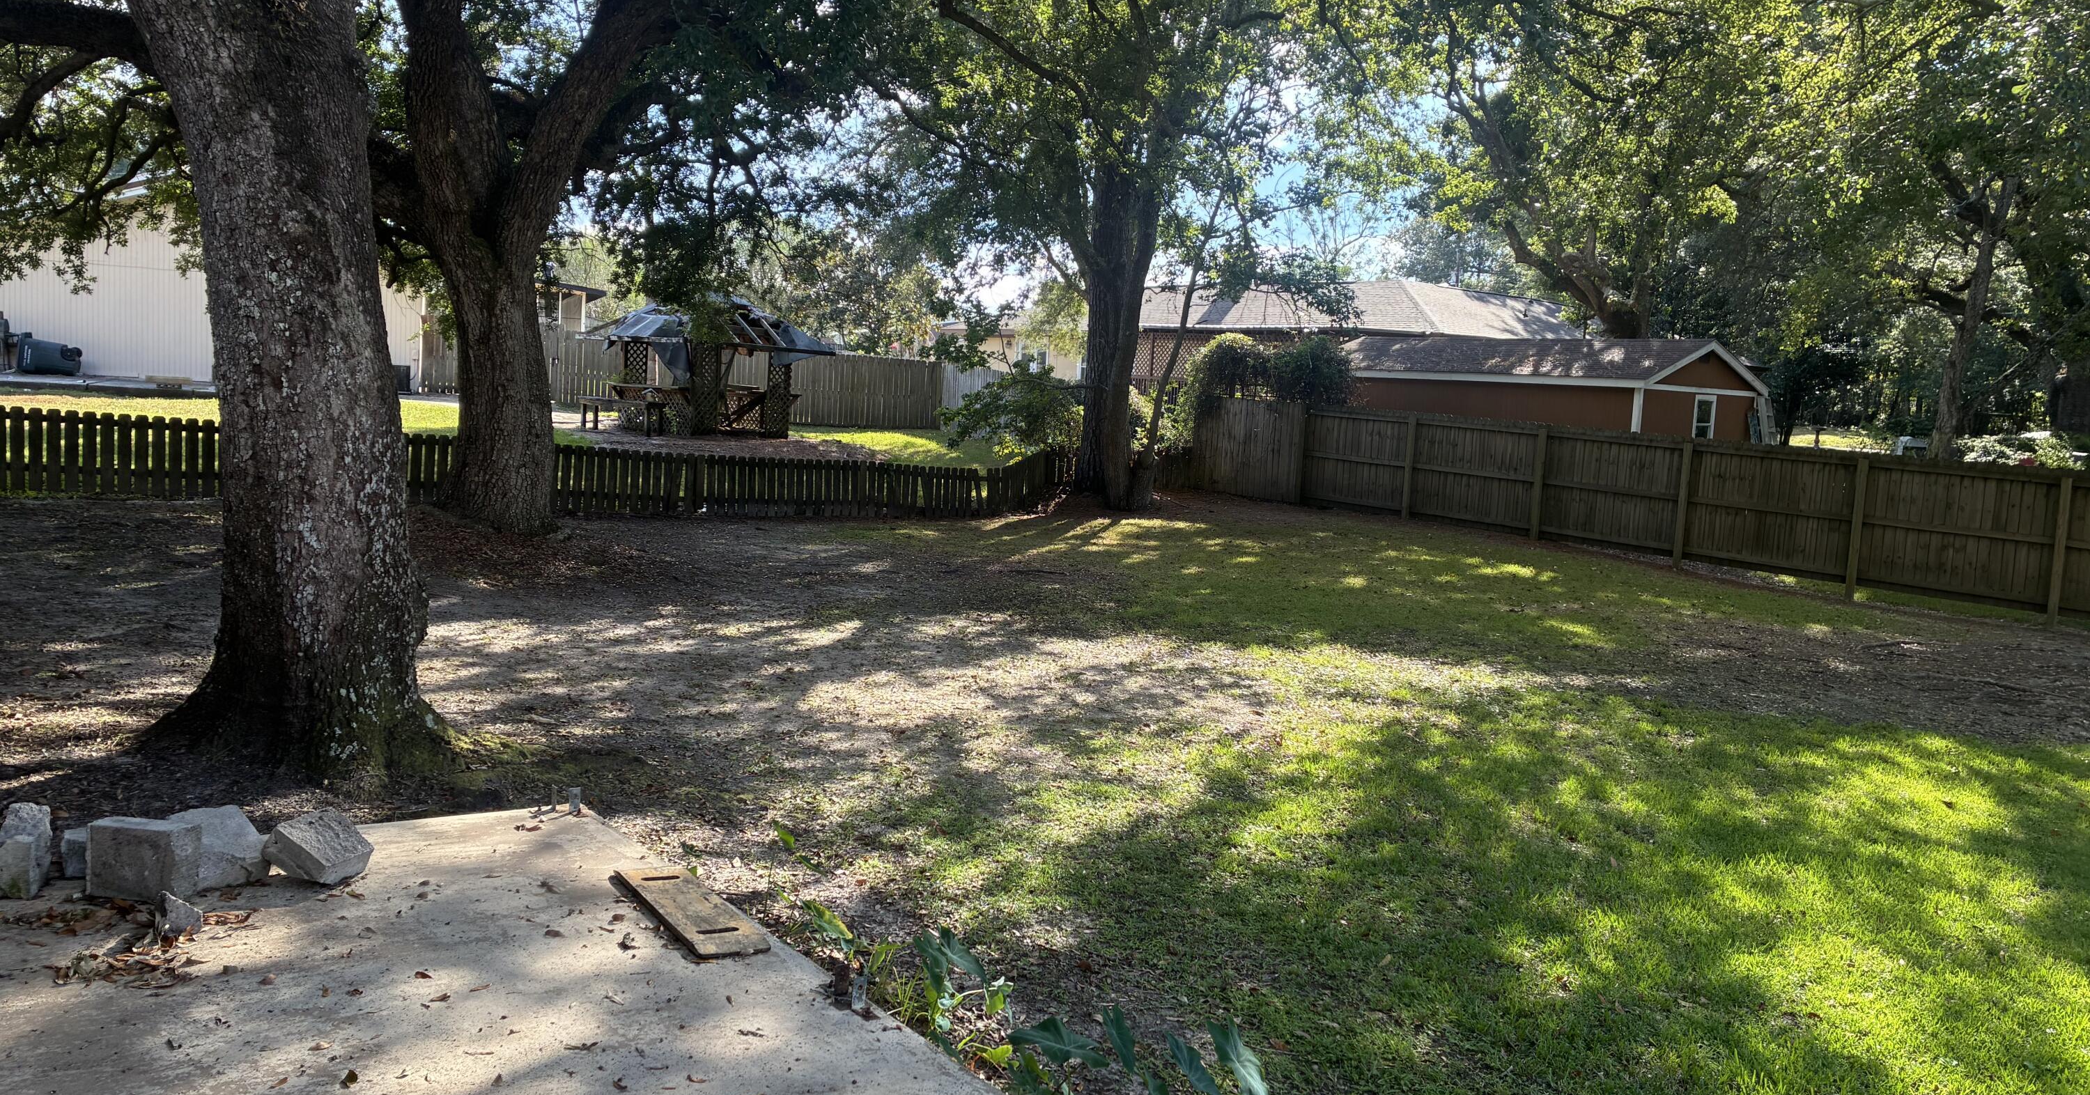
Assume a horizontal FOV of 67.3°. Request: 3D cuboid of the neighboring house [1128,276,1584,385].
[{"bbox_3d":[9.416,-5.264,44.574,11.000,4.150,11.000,-2,7,-44],"label":"neighboring house"}]

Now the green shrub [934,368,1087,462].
[{"bbox_3d":[-0.662,-2.600,30.300,2.700,1.850,2.000,3,5,-1],"label":"green shrub"}]

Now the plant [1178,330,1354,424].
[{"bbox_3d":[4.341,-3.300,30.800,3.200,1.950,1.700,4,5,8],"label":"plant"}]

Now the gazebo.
[{"bbox_3d":[-6.902,-3.762,32.362,3.750,2.820,3.750,8,7,38],"label":"gazebo"}]

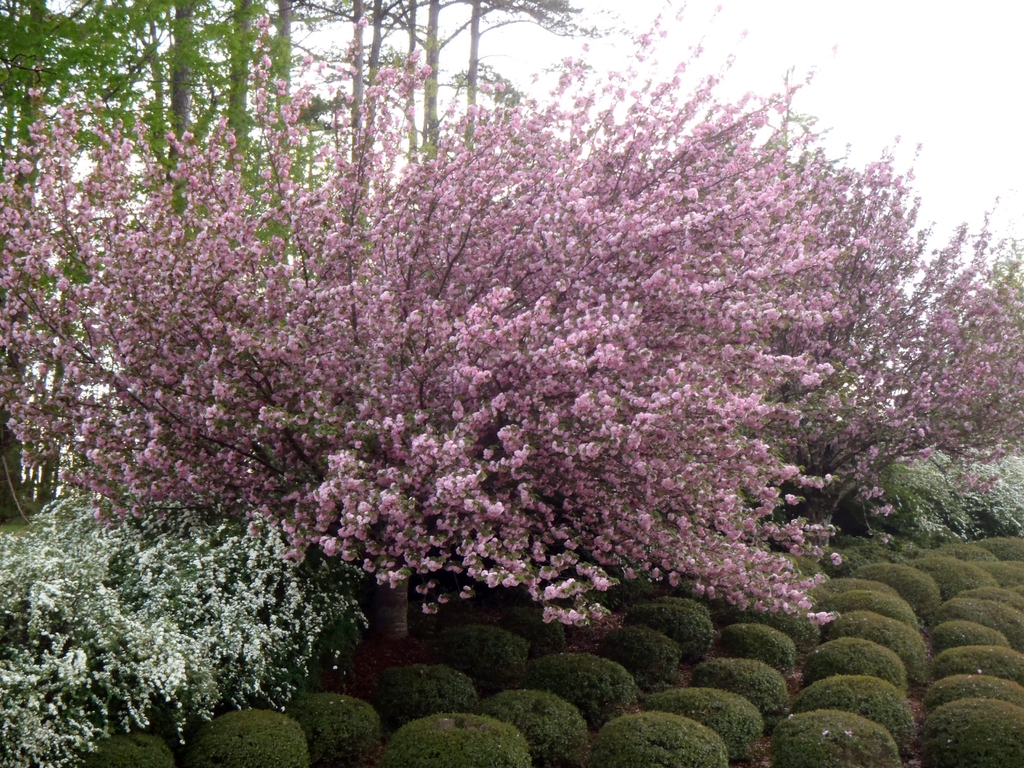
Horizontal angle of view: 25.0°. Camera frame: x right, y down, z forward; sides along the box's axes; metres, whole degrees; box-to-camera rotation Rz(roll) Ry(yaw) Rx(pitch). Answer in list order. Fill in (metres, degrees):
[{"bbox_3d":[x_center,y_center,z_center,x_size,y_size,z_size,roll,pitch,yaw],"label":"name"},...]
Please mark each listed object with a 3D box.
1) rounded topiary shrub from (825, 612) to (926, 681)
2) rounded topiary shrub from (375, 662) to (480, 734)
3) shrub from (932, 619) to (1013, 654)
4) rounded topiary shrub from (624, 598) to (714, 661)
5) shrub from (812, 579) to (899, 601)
[{"bbox_3d":[3.135,2.243,19.887,0.914,0.580,0.914,0,-2,0],"label":"rounded topiary shrub"},{"bbox_3d":[-0.654,2.373,17.550,0.799,0.463,0.799,0,1,0],"label":"rounded topiary shrub"},{"bbox_3d":[3.988,2.257,20.070,0.696,0.383,0.696,0,1,0],"label":"shrub"},{"bbox_3d":[1.407,2.158,20.610,0.804,0.466,0.804,0,1,0],"label":"rounded topiary shrub"},{"bbox_3d":[3.261,2.134,21.988,0.887,0.570,0.887,0,-2,0],"label":"shrub"}]

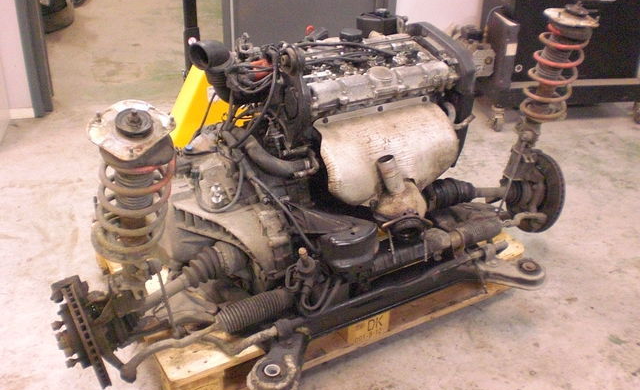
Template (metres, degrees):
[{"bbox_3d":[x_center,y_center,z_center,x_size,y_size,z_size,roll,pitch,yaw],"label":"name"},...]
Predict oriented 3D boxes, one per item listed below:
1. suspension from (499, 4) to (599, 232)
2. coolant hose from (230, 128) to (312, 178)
[{"bbox_3d":[0.748,-0.253,2.170,0.220,0.710,0.220,-13,33,-28],"label":"suspension"},{"bbox_3d":[-0.134,-0.117,1.840,0.230,0.090,0.090,11,30,17],"label":"coolant hose"}]

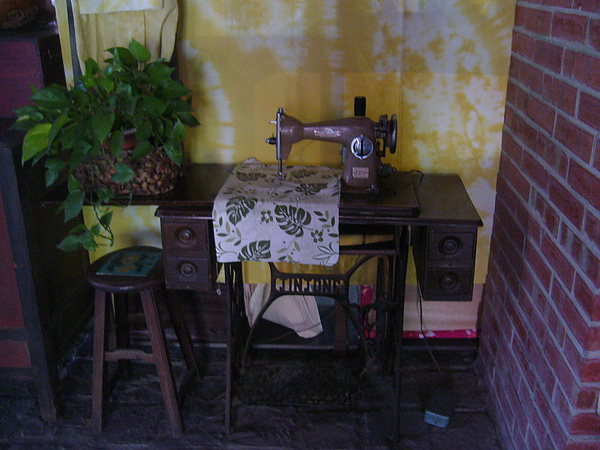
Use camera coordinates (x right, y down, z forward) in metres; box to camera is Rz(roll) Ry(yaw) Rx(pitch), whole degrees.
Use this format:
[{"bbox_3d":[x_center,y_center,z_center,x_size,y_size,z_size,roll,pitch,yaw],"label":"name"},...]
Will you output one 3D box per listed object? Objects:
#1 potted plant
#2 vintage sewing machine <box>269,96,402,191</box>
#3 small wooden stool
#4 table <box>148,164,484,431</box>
[{"bbox_3d":[-0.563,-0.258,1.782,0.535,0.550,0.420,2,22,5],"label":"potted plant"},{"bbox_3d":[0.093,-0.255,1.806,0.387,0.270,0.190,2,22,5],"label":"vintage sewing machine"},{"bbox_3d":[-0.519,0.377,2.004,0.310,0.515,0.325,2,22,5],"label":"small wooden stool"},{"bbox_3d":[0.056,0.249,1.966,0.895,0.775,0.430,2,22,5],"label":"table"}]

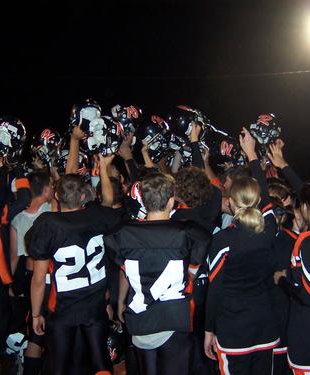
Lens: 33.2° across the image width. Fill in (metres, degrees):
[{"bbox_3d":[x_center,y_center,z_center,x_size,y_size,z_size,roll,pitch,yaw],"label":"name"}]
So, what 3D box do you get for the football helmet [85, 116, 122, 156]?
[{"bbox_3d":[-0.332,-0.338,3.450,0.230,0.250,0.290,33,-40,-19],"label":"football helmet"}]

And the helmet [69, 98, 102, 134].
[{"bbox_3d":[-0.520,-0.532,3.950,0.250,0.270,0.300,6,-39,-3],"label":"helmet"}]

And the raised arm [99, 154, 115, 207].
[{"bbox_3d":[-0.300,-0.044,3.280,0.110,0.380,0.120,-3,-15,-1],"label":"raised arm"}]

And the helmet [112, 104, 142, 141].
[{"bbox_3d":[-0.204,-0.481,3.850,0.300,0.250,0.230,14,-6,-21],"label":"helmet"}]

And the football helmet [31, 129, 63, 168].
[{"bbox_3d":[-0.951,-0.363,4.600,0.240,0.280,0.300,-1,14,-32],"label":"football helmet"}]

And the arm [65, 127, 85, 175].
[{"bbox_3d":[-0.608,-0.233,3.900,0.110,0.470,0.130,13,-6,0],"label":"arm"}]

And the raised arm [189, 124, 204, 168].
[{"bbox_3d":[0.283,-0.273,3.550,0.110,0.390,0.120,1,-21,0],"label":"raised arm"}]

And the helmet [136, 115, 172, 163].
[{"bbox_3d":[0.000,-0.353,3.750,0.230,0.260,0.300,0,-22,34],"label":"helmet"}]

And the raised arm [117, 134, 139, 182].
[{"bbox_3d":[-0.186,-0.182,3.950,0.120,0.460,0.130,-15,-6,0],"label":"raised arm"}]

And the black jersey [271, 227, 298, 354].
[{"bbox_3d":[0.772,0.614,3.100,0.400,0.760,0.260,0,1,-9],"label":"black jersey"}]

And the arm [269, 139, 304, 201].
[{"bbox_3d":[0.733,-0.089,2.900,0.120,0.500,0.120,-20,-35,-15],"label":"arm"}]

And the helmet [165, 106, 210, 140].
[{"bbox_3d":[0.239,-0.443,3.600,0.300,0.250,0.230,-7,-6,-22],"label":"helmet"}]

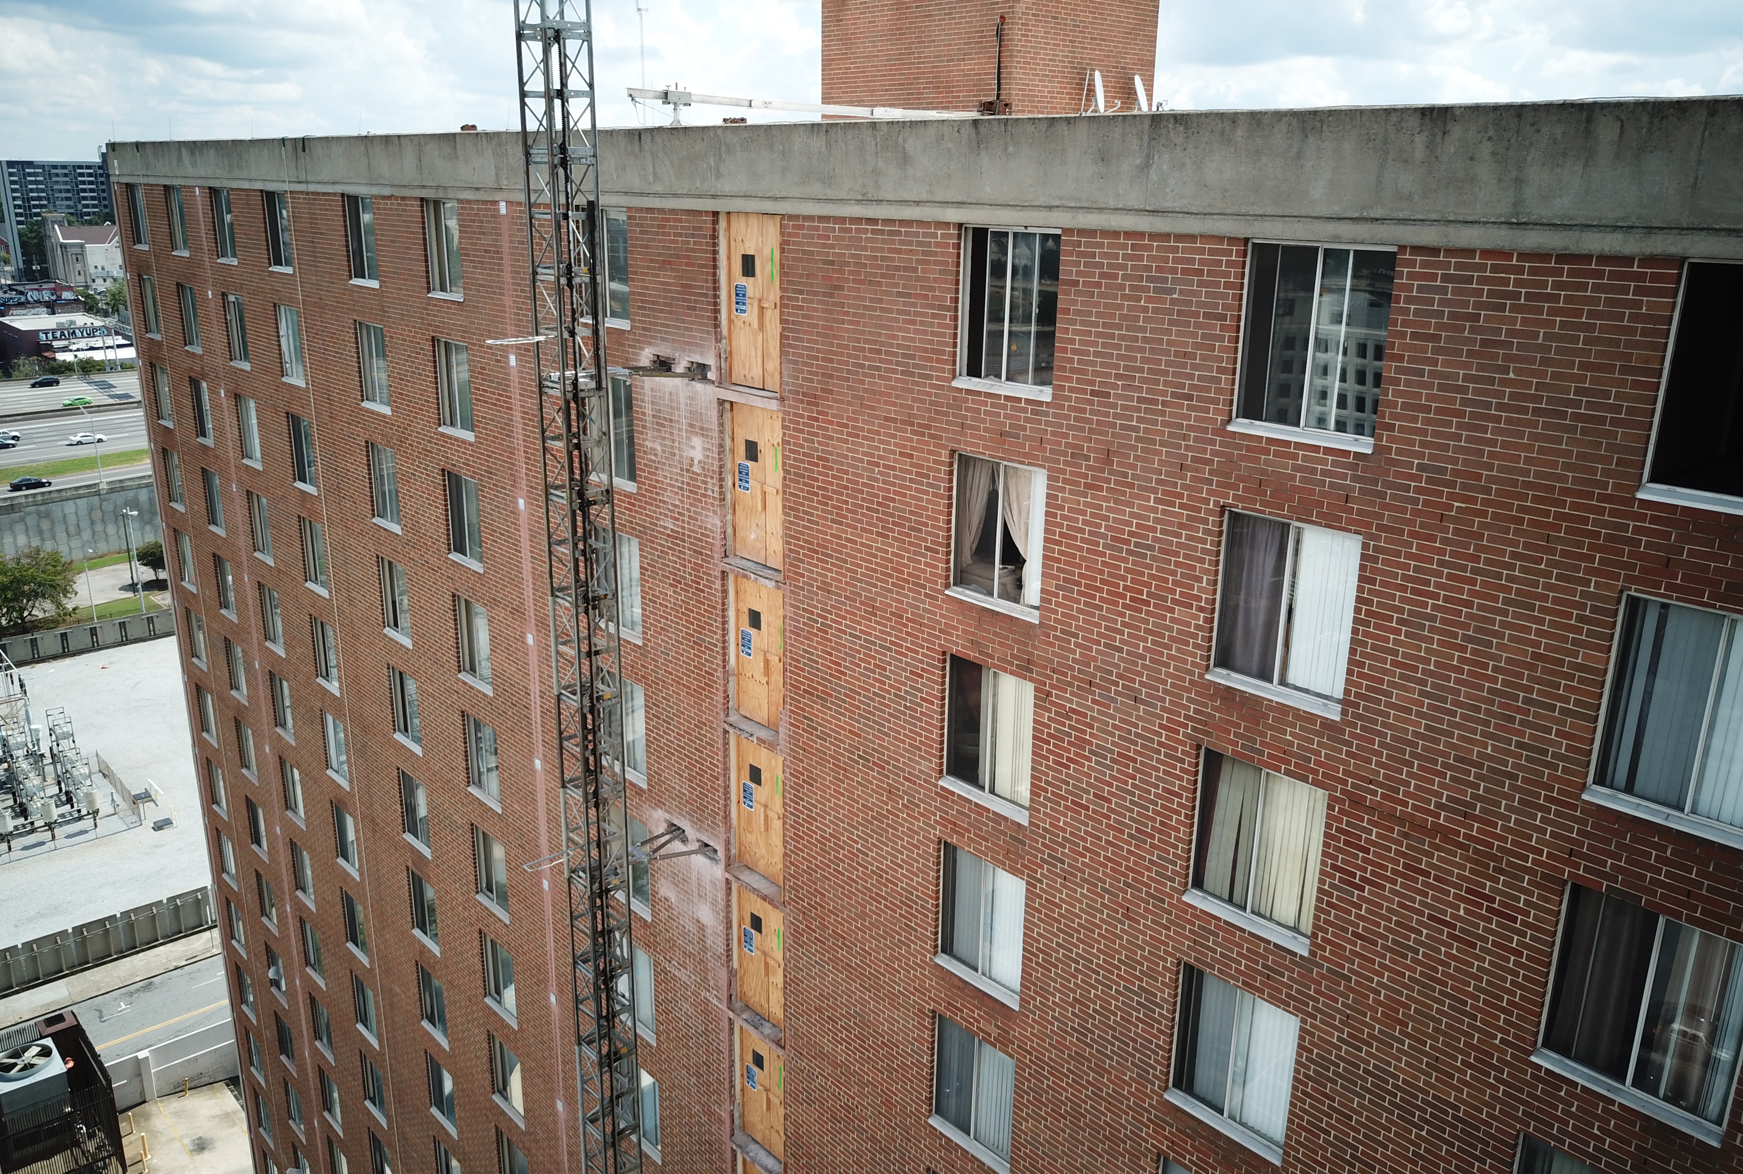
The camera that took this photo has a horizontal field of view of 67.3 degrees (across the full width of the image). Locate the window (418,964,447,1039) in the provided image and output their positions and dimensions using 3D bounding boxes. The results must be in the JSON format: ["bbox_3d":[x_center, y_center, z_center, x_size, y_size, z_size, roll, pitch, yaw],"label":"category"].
[{"bbox_3d":[-10.679,10.162,32.147,0.120,1.684,1.437,-14,23,-41],"label":"window"}]

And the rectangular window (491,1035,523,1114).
[{"bbox_3d":[-8.170,11.071,29.600,0.100,1.690,1.460,-15,23,-41],"label":"rectangular window"}]

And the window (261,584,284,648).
[{"bbox_3d":[-16.550,0.867,36.354,0.120,1.741,1.506,-14,23,-41],"label":"window"}]

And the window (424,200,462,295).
[{"bbox_3d":[-7.848,-6.300,24.228,0.120,1.652,1.437,-14,23,-41],"label":"window"}]

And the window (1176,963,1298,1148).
[{"bbox_3d":[3.944,5.096,14.326,0.120,1.683,1.437,-14,23,-41],"label":"window"}]

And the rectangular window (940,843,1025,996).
[{"bbox_3d":[1.469,4.365,17.245,0.120,1.741,1.506,-14,23,-41],"label":"rectangular window"}]

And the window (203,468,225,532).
[{"bbox_3d":[-18.717,-2.484,37.490,0.120,1.683,1.437,-14,23,-41],"label":"window"}]

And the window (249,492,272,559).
[{"bbox_3d":[-16.502,-1.657,35.572,0.120,1.741,1.506,-14,23,-41],"label":"window"}]

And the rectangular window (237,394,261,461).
[{"bbox_3d":[-16.142,-4.111,34.139,0.120,1.683,1.437,-14,23,-41],"label":"rectangular window"}]

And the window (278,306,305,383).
[{"bbox_3d":[-13.581,-5.737,30.781,0.100,1.690,1.460,-15,23,-41],"label":"window"}]

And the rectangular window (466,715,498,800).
[{"bbox_3d":[-8.039,3.568,27.283,0.100,1.690,1.460,-15,23,-41],"label":"rectangular window"}]

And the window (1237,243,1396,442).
[{"bbox_3d":[4.186,-2.343,12.277,0.120,1.741,1.506,-14,23,-41],"label":"window"}]

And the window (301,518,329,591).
[{"bbox_3d":[-13.949,-0.801,32.968,0.120,1.741,1.506,-14,23,-41],"label":"window"}]

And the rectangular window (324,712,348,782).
[{"bbox_3d":[-13.769,4.150,33.869,0.120,1.684,1.437,-14,23,-41],"label":"rectangular window"}]

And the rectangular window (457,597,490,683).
[{"bbox_3d":[-8.144,1.134,26.995,0.130,1.758,1.500,-15,23,-41],"label":"rectangular window"}]

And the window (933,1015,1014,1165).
[{"bbox_3d":[1.399,6.734,17.657,0.100,1.690,1.460,-15,23,-41],"label":"window"}]

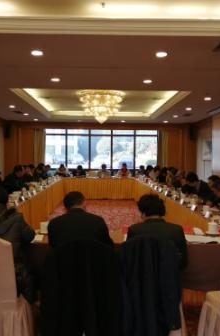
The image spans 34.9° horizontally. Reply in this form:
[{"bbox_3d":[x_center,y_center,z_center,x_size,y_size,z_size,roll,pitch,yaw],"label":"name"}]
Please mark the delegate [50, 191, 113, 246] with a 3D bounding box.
[{"bbox_3d":[-0.282,0.848,3.176,0.560,1.280,0.800,1,2,-1],"label":"delegate"}]

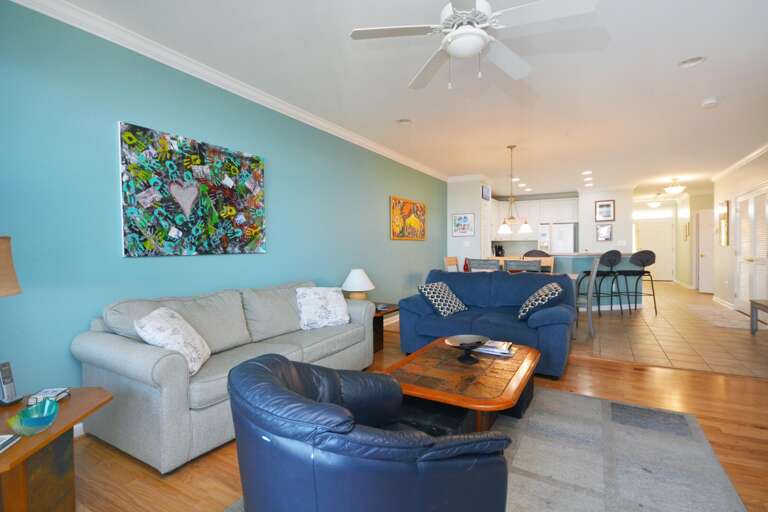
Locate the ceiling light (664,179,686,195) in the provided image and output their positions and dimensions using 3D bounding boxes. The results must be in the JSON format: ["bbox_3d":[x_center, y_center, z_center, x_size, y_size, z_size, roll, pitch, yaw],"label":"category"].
[{"bbox_3d":[6.715,-1.616,8.357,0.400,0.350,0.400,0,1,31],"label":"ceiling light"}]

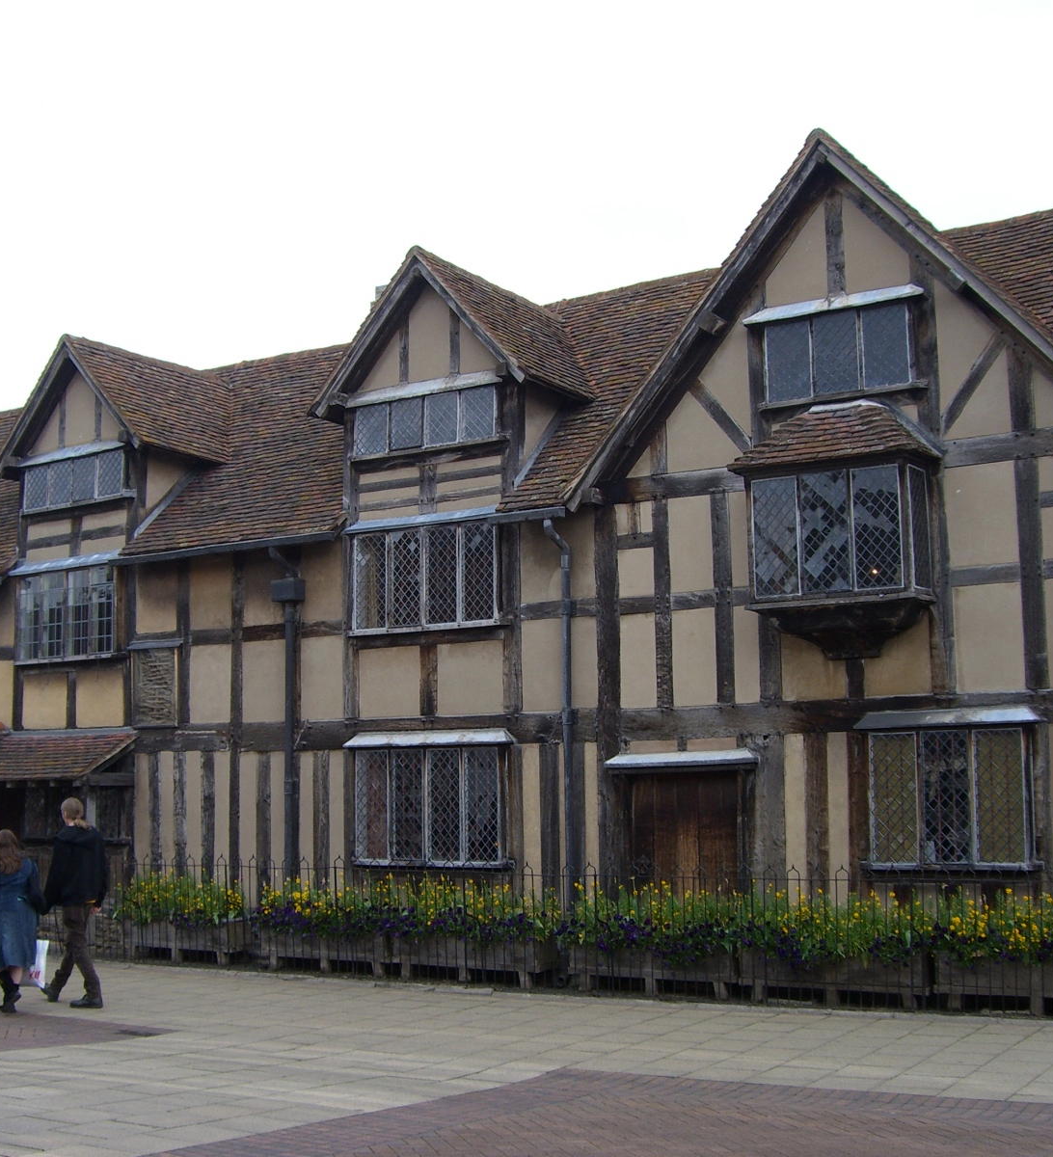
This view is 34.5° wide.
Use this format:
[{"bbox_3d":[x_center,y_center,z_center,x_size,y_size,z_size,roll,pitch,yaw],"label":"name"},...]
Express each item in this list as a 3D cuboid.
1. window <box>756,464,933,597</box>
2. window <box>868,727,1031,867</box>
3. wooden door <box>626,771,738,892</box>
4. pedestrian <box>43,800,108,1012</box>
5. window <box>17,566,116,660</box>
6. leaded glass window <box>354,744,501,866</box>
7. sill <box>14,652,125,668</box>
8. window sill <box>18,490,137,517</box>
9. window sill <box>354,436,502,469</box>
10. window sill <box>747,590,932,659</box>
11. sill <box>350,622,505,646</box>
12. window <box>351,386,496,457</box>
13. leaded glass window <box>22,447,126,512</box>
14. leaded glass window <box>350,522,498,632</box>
[{"bbox_3d":[2.876,-0.409,15.619,1.554,1.195,0.450,-6,-9,34],"label":"window"},{"bbox_3d":[3.728,1.946,14.999,1.410,1.174,0.170,-5,-9,33],"label":"window"},{"bbox_3d":[1.566,2.892,16.576,1.249,1.971,0.080,-6,-9,34],"label":"wooden door"},{"bbox_3d":[-4.140,2.965,15.568,0.620,1.860,0.540,-6,-9,38],"label":"pedestrian"},{"bbox_3d":[-5.841,0.454,21.460,1.742,1.090,0.150,-5,-9,33],"label":"window"},{"bbox_3d":[-1.073,2.429,18.076,1.937,1.226,0.160,-5,-9,33],"label":"leaded glass window"},{"bbox_3d":[-5.777,1.031,21.350,1.971,0.074,0.180,-5,-9,33],"label":"sill"},{"bbox_3d":[-5.825,-0.974,21.984,2.219,0.095,0.150,-6,-9,34],"label":"window sill"},{"bbox_3d":[-1.104,-1.382,18.584,2.025,0.118,0.180,-5,-9,33],"label":"window sill"},{"bbox_3d":[2.870,0.448,15.506,1.631,0.538,0.520,-6,-9,34],"label":"window sill"},{"bbox_3d":[-1.101,0.612,18.538,2.164,0.141,0.140,-6,-9,34],"label":"sill"},{"bbox_3d":[-1.162,-1.721,18.710,1.911,0.546,0.120,-5,-9,33],"label":"window"},{"bbox_3d":[-5.923,-1.273,22.141,1.987,0.641,0.100,-6,-9,34],"label":"leaded glass window"},{"bbox_3d":[-1.140,-0.013,18.445,1.932,1.087,0.150,-5,-9,33],"label":"leaded glass window"}]

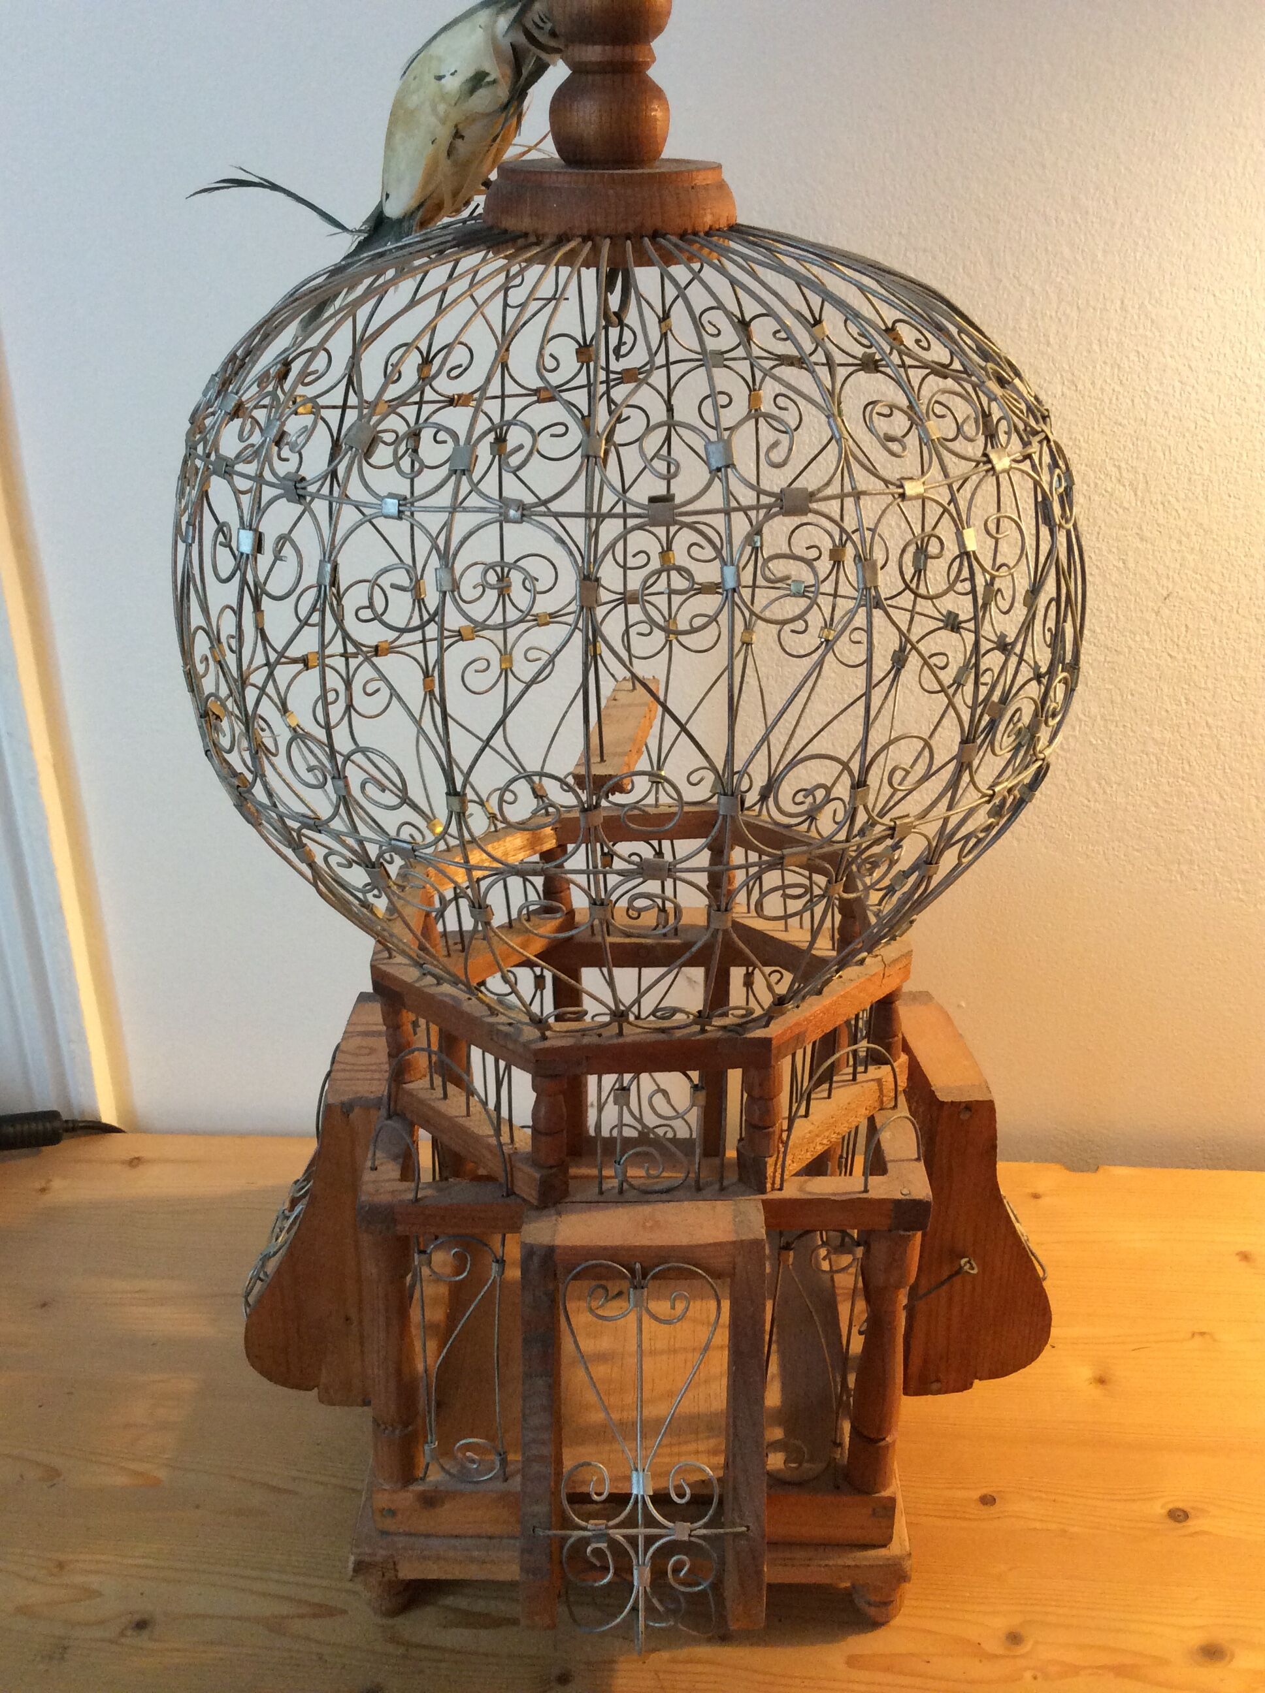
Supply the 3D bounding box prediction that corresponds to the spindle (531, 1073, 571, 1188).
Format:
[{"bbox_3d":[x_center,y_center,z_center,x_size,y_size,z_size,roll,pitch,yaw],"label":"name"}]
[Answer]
[{"bbox_3d":[-0.029,0.100,0.552,0.014,0.049,0.014,1,25,-1],"label":"spindle"}]

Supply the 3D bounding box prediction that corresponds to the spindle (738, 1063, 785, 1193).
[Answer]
[{"bbox_3d":[0.045,0.101,0.553,0.015,0.053,0.015,1,25,-1],"label":"spindle"}]

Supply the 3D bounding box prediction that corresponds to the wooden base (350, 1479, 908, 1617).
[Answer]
[{"bbox_3d":[0.000,0.242,0.719,0.219,0.067,0.219,1,25,-1],"label":"wooden base"}]

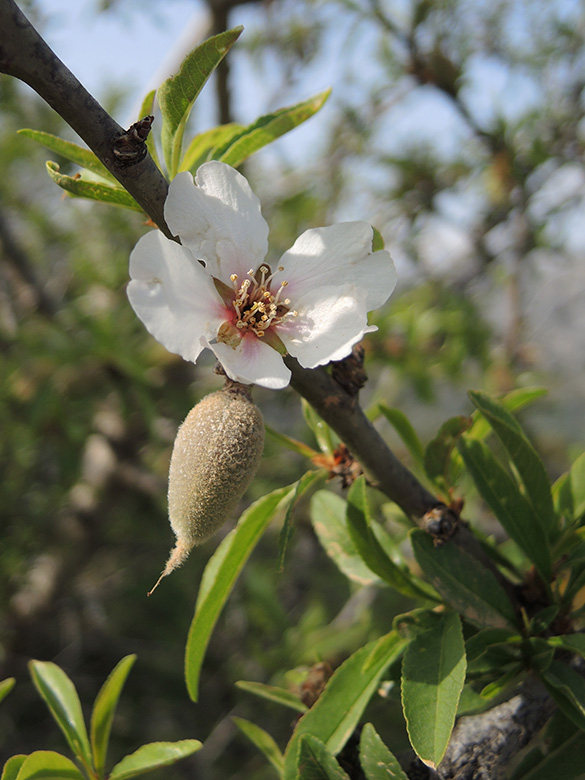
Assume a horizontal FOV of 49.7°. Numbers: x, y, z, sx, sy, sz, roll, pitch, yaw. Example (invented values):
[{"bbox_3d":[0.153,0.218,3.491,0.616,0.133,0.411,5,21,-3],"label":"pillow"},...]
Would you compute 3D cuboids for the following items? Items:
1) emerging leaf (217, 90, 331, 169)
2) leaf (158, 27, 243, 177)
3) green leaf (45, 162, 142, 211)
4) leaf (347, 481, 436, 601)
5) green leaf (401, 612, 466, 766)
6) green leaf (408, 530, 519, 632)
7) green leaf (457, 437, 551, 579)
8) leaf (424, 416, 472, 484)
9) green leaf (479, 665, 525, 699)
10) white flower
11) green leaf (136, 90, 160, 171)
[{"bbox_3d":[-0.005,-0.051,0.129,0.030,0.007,0.006,-30,20,8],"label":"emerging leaf"},{"bbox_3d":[-0.020,-0.059,0.129,0.009,0.031,0.008,22,6,-17],"label":"leaf"},{"bbox_3d":[-0.041,-0.042,0.134,0.024,0.006,0.006,22,11,9],"label":"green leaf"},{"bbox_3d":[0.022,0.034,0.140,0.007,0.034,0.007,-34,12,-1],"label":"leaf"},{"bbox_3d":[0.032,0.064,0.137,0.013,0.031,0.005,3,-18,14],"label":"green leaf"},{"bbox_3d":[0.040,0.043,0.141,0.037,0.011,0.004,42,-2,-21],"label":"green leaf"},{"bbox_3d":[0.051,0.028,0.150,0.011,0.042,0.005,-32,8,11],"label":"green leaf"},{"bbox_3d":[0.037,0.015,0.152,0.007,0.018,0.005,20,0,15],"label":"leaf"},{"bbox_3d":[0.049,0.068,0.147,0.013,0.004,0.003,-22,-32,-22],"label":"green leaf"},{"bbox_3d":[-0.006,-0.021,0.117,0.047,0.040,0.020,0,-10,-2],"label":"white flower"},{"bbox_3d":[-0.030,-0.056,0.137,0.003,0.020,0.004,-8,-12,-9],"label":"green leaf"}]

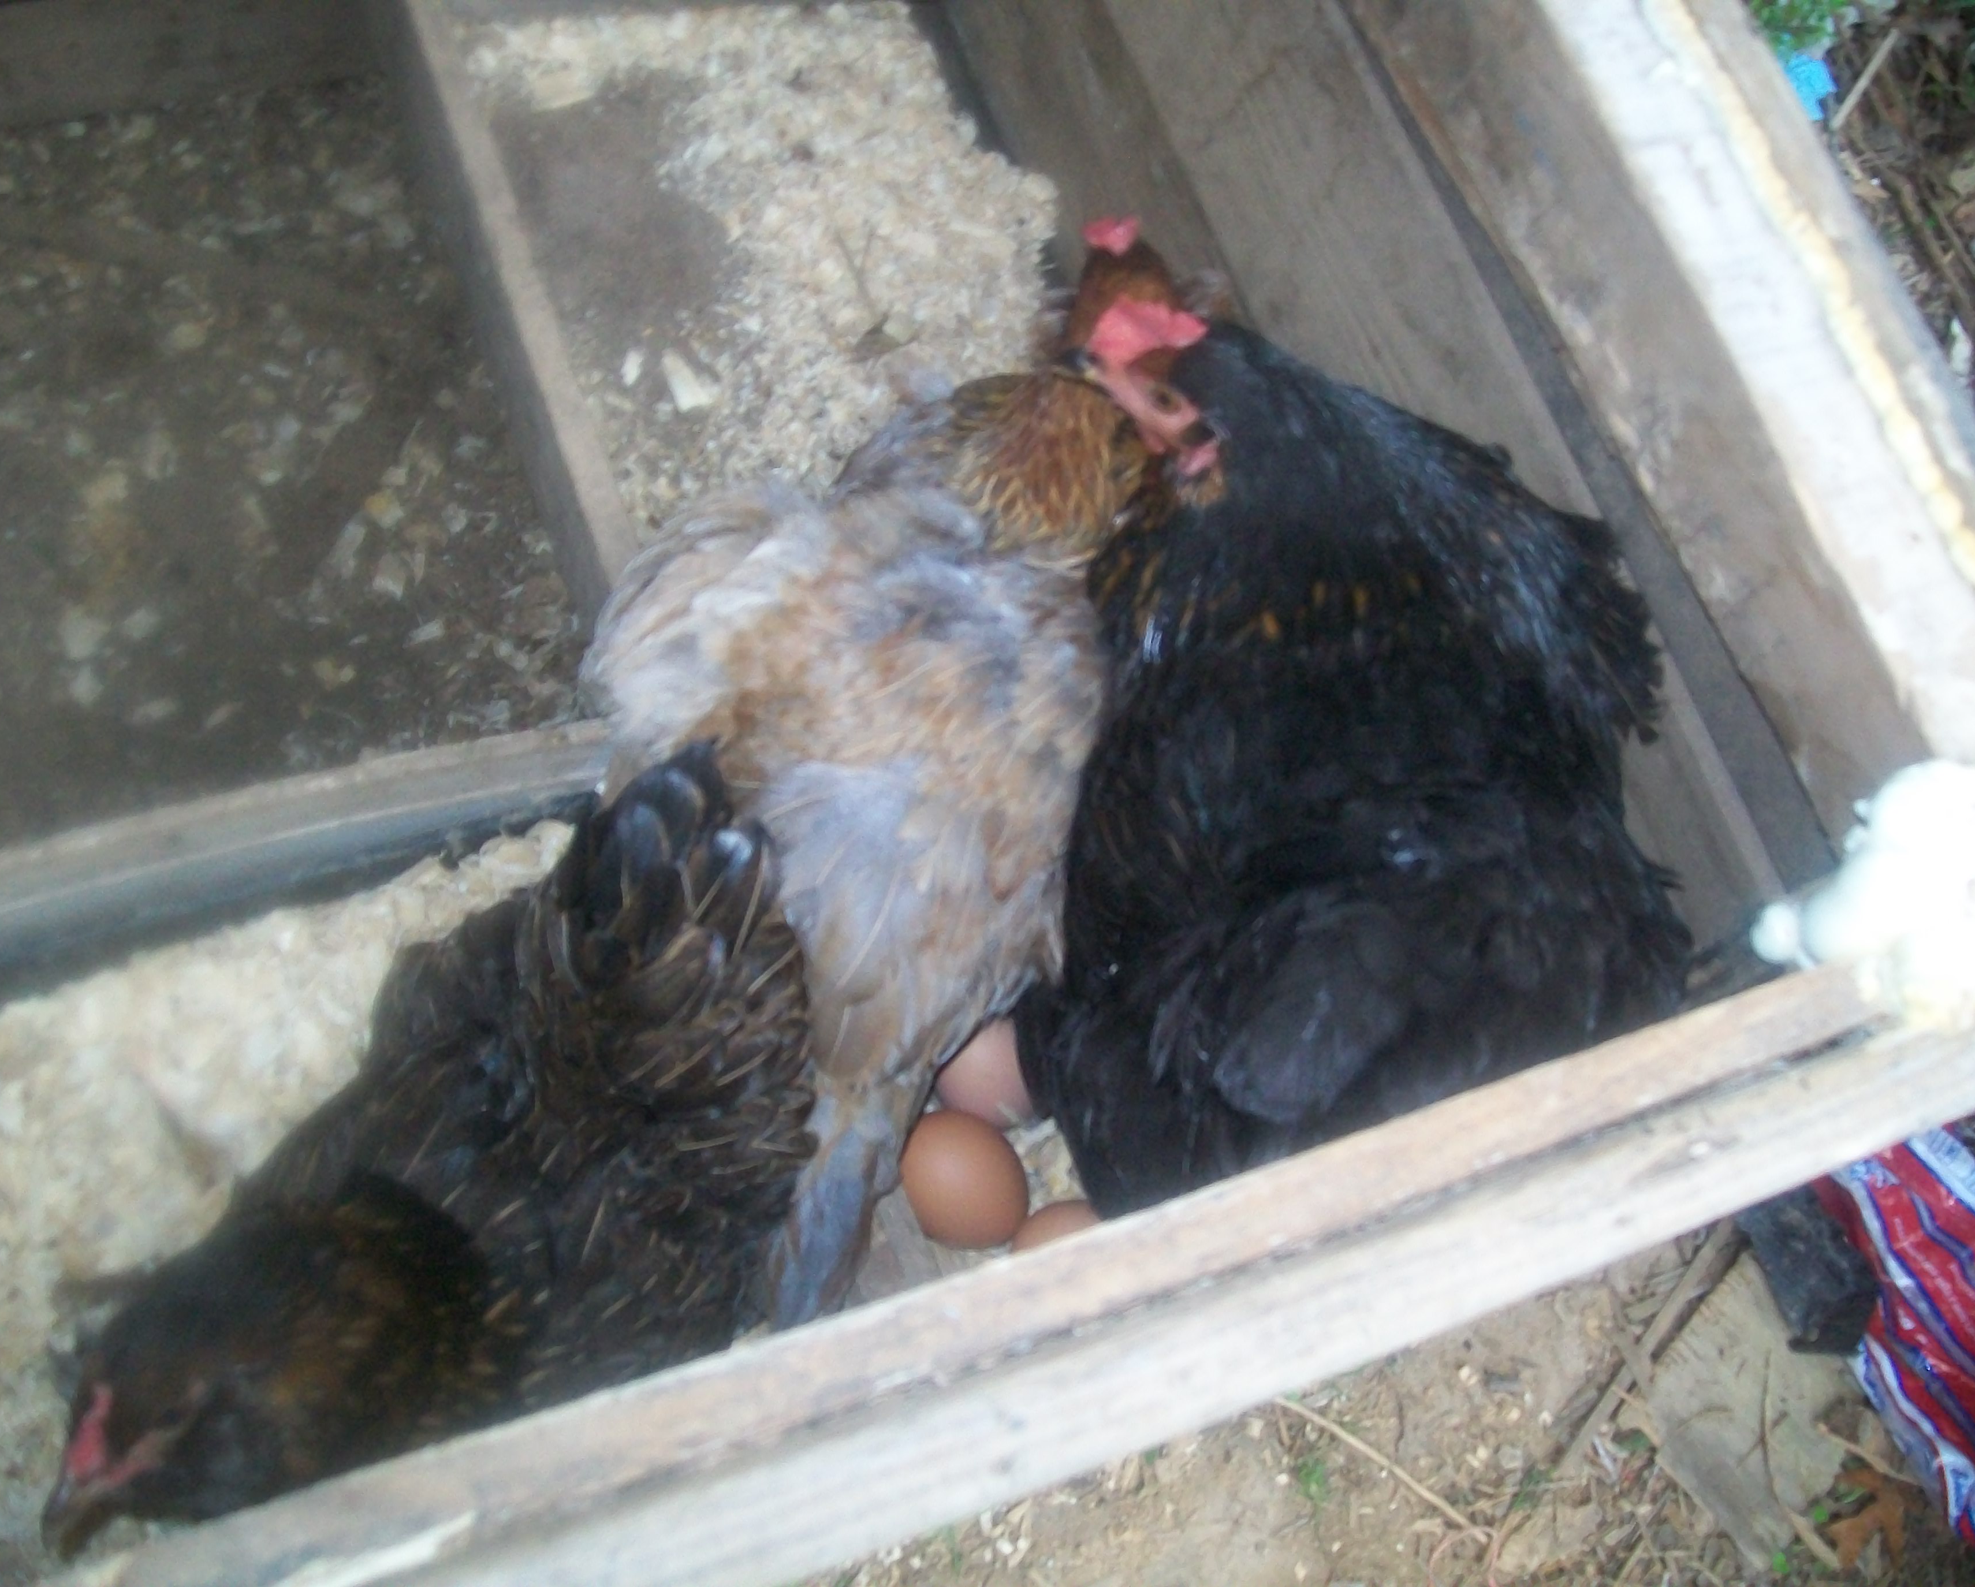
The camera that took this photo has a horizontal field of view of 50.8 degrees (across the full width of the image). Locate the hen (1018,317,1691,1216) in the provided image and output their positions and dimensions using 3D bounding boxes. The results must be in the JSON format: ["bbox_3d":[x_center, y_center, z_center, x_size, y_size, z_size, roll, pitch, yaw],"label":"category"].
[{"bbox_3d":[0.089,0.013,0.726,0.194,0.289,0.299,-25,74,-22],"label":"hen"}]

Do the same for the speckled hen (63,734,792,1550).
[{"bbox_3d":[-0.170,0.111,0.654,0.189,0.226,0.315,35,63,4],"label":"speckled hen"}]

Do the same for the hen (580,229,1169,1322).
[{"bbox_3d":[-0.034,-0.001,0.709,0.189,0.278,0.331,10,64,-9],"label":"hen"}]

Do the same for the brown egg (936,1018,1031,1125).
[{"bbox_3d":[0.004,0.105,0.799,0.046,0.046,0.056,5,65,-11],"label":"brown egg"}]

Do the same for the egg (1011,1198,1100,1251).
[{"bbox_3d":[0.032,0.175,0.774,0.046,0.046,0.056,23,63,-2],"label":"egg"}]

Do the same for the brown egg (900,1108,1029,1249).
[{"bbox_3d":[-0.008,0.145,0.778,0.046,0.046,0.056,-14,70,-19],"label":"brown egg"}]

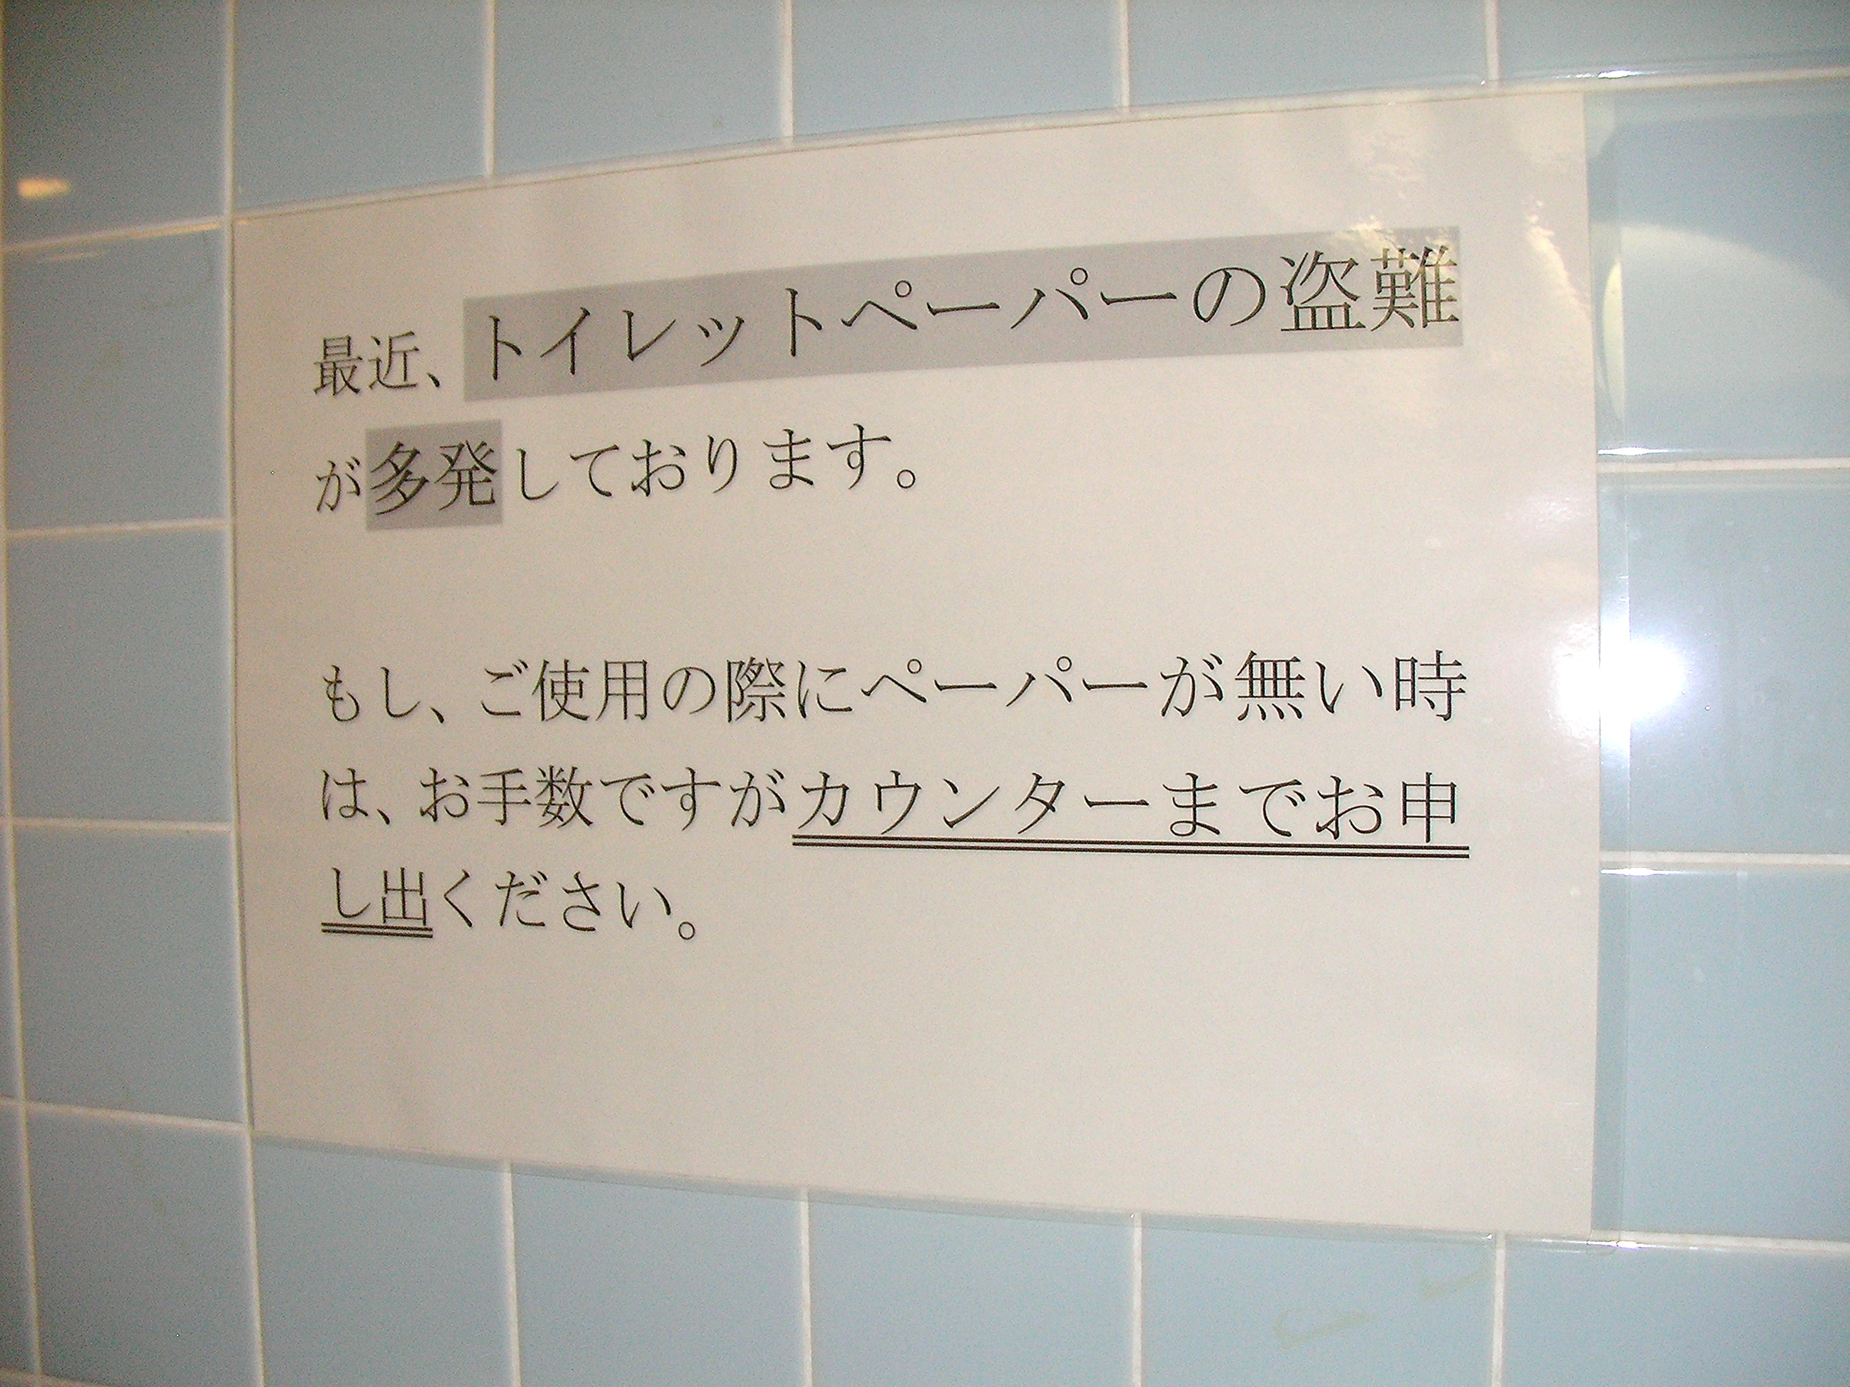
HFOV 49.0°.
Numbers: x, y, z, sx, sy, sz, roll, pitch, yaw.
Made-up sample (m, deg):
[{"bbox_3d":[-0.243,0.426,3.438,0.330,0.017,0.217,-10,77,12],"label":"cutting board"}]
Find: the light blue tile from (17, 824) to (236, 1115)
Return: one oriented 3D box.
[{"bbox_3d":[-0.260,0.092,0.670,0.098,0.098,0.008,0,2,19],"label":"light blue tile"}]

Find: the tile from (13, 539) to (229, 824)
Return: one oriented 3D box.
[{"bbox_3d":[-0.262,-0.006,0.667,0.098,0.098,0.008,0,2,19],"label":"tile"}]

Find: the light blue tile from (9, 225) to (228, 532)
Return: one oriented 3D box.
[{"bbox_3d":[-0.262,-0.103,0.665,0.098,0.098,0.008,0,2,19],"label":"light blue tile"}]

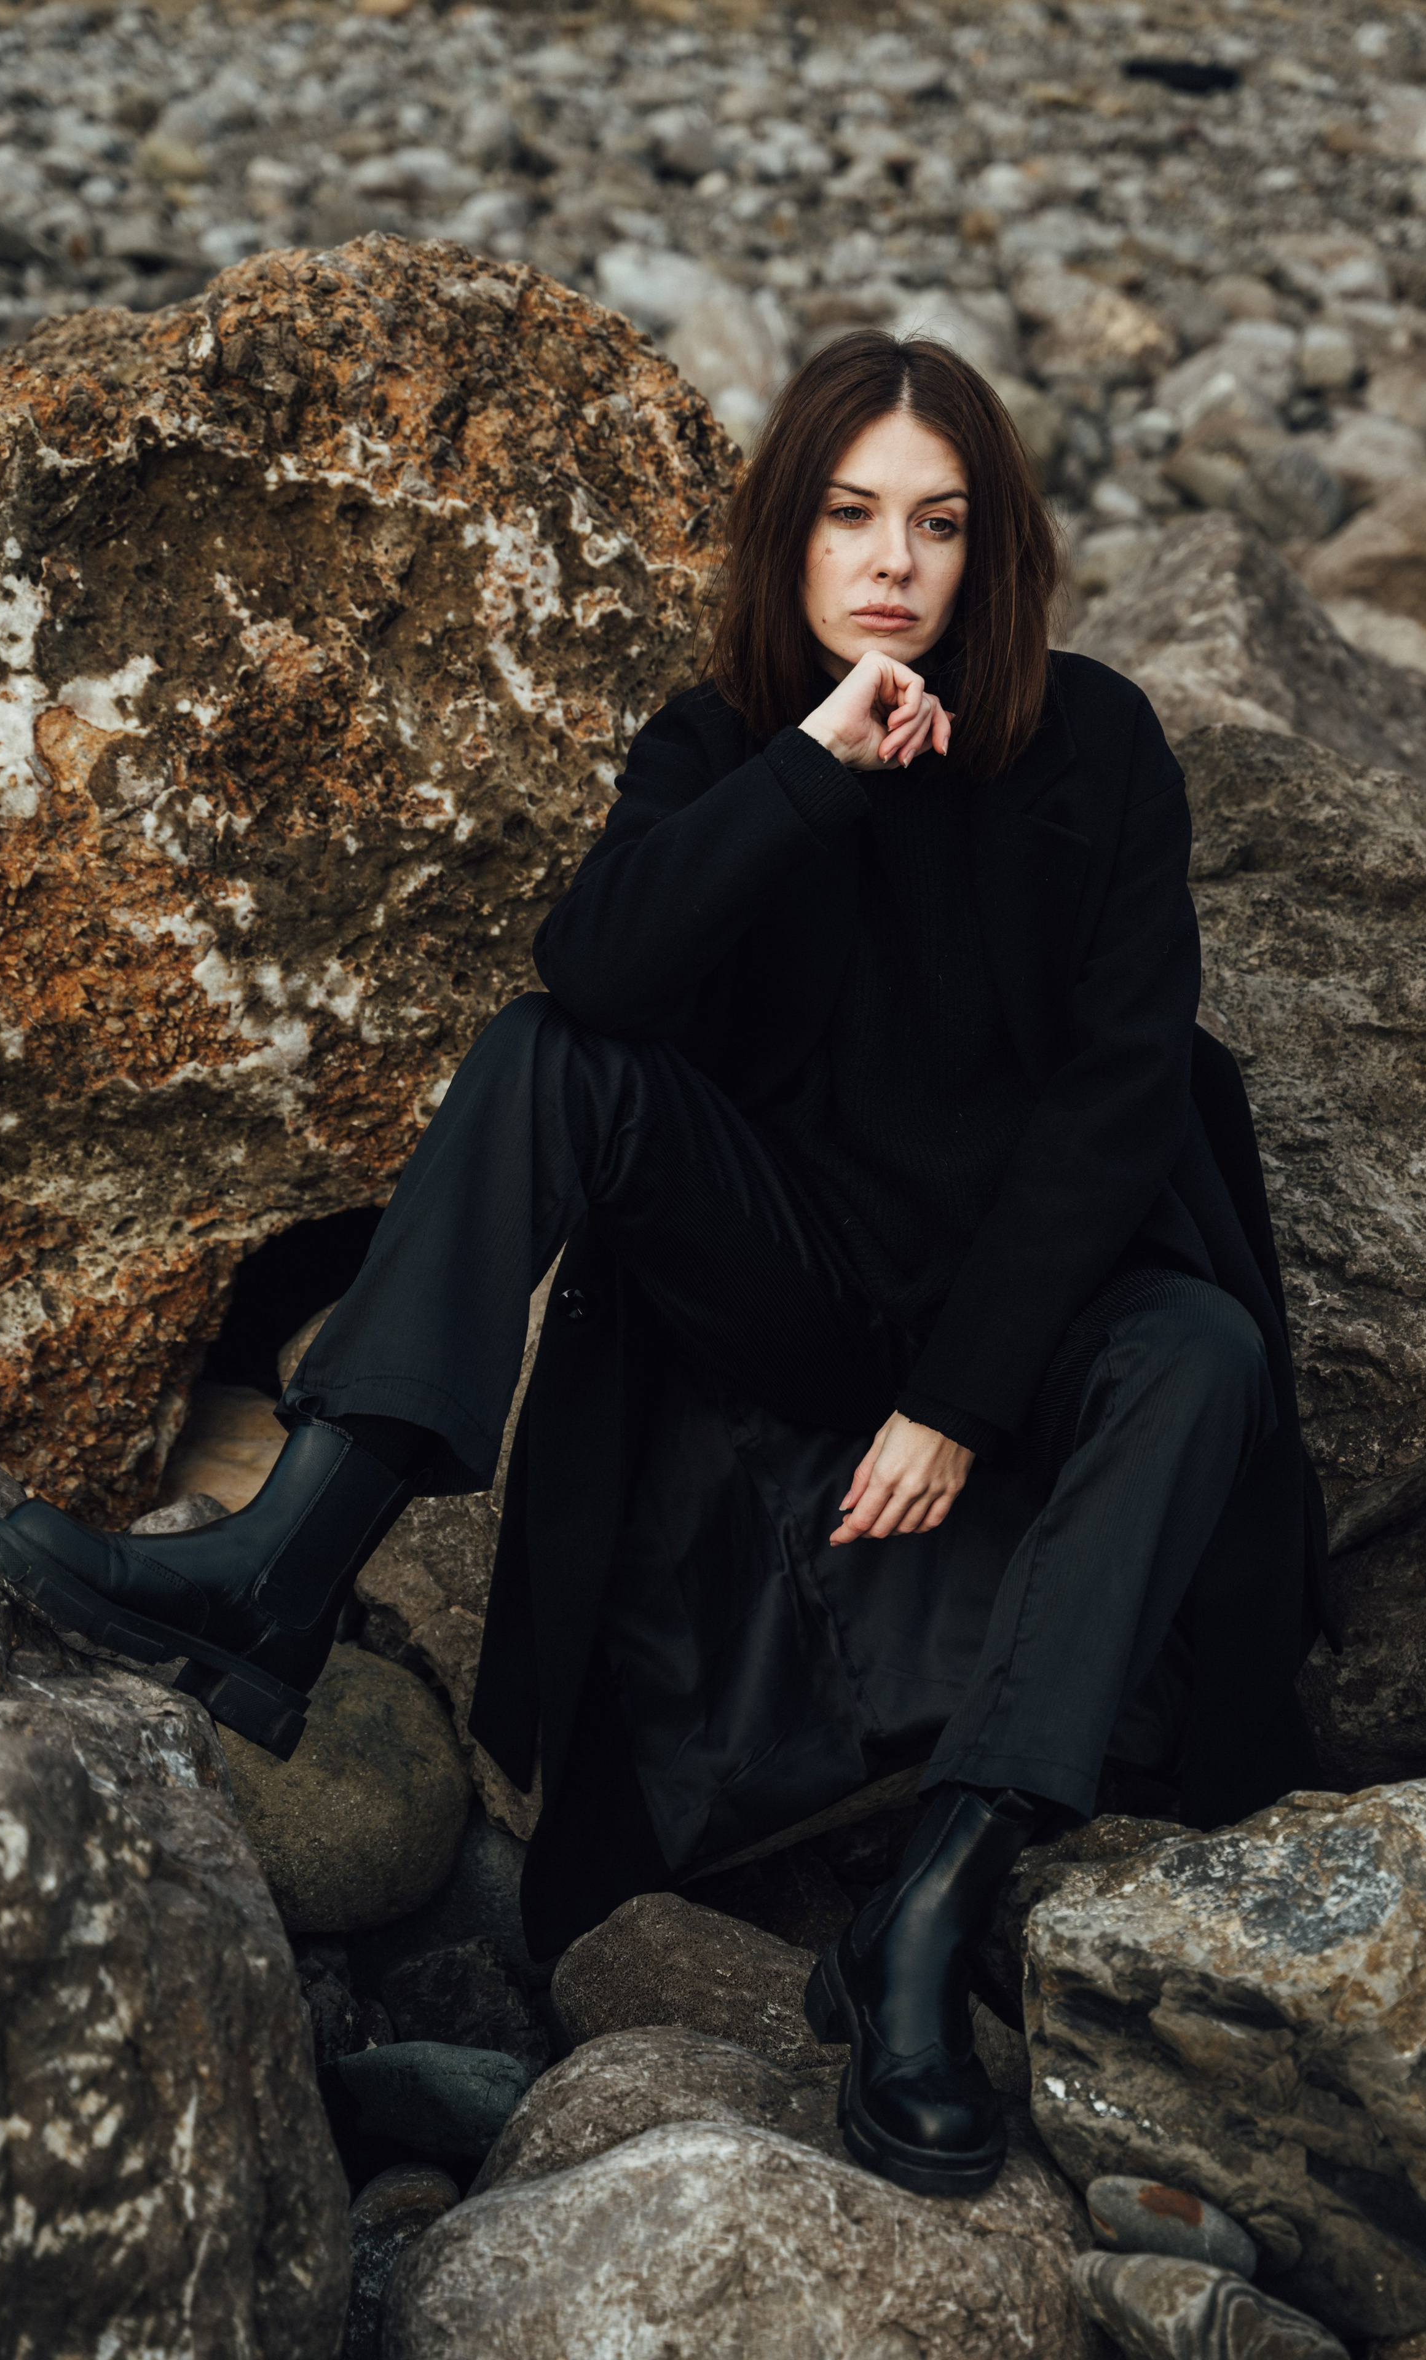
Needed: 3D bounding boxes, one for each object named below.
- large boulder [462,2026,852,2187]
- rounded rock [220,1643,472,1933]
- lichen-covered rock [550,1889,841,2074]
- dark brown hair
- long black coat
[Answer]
[{"bbox_3d":[-0.030,0.649,2.660,0.280,0.180,0.240,0,13,0],"label":"large boulder"},{"bbox_3d":[-0.270,0.436,2.820,0.205,0.200,0.200,0,13,0],"label":"rounded rock"},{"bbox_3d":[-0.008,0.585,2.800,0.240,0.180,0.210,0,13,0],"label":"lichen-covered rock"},{"bbox_3d":[0.127,-0.453,2.870,0.250,0.320,0.240,1,13,-16],"label":"dark brown hair"},{"bbox_3d":[0.139,0.069,2.910,0.620,0.890,0.600,1,13,3],"label":"long black coat"}]

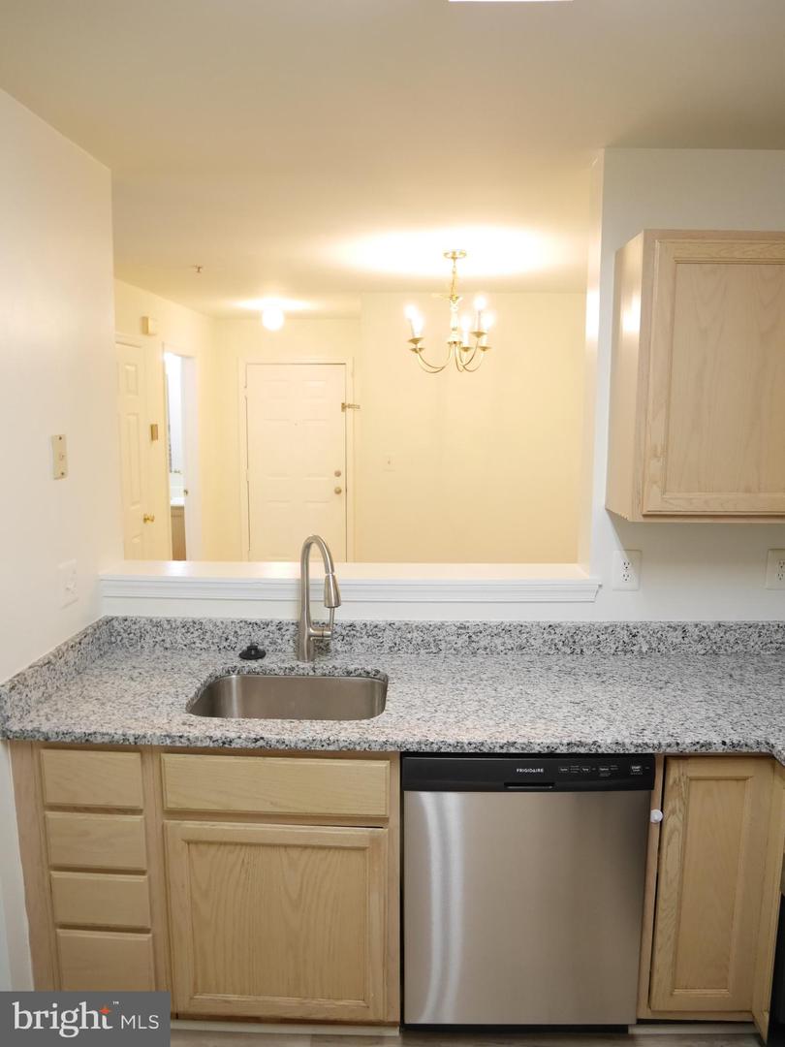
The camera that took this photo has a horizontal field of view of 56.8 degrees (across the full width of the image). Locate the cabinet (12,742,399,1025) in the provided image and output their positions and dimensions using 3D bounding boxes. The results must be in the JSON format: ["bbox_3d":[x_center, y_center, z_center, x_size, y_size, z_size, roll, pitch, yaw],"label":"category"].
[{"bbox_3d":[-0.455,0.877,2.133,0.975,0.775,0.600,0,9,2],"label":"cabinet"}]

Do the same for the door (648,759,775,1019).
[{"bbox_3d":[0.779,0.891,1.778,0.253,0.680,0.020,0,9,2],"label":"door"}]

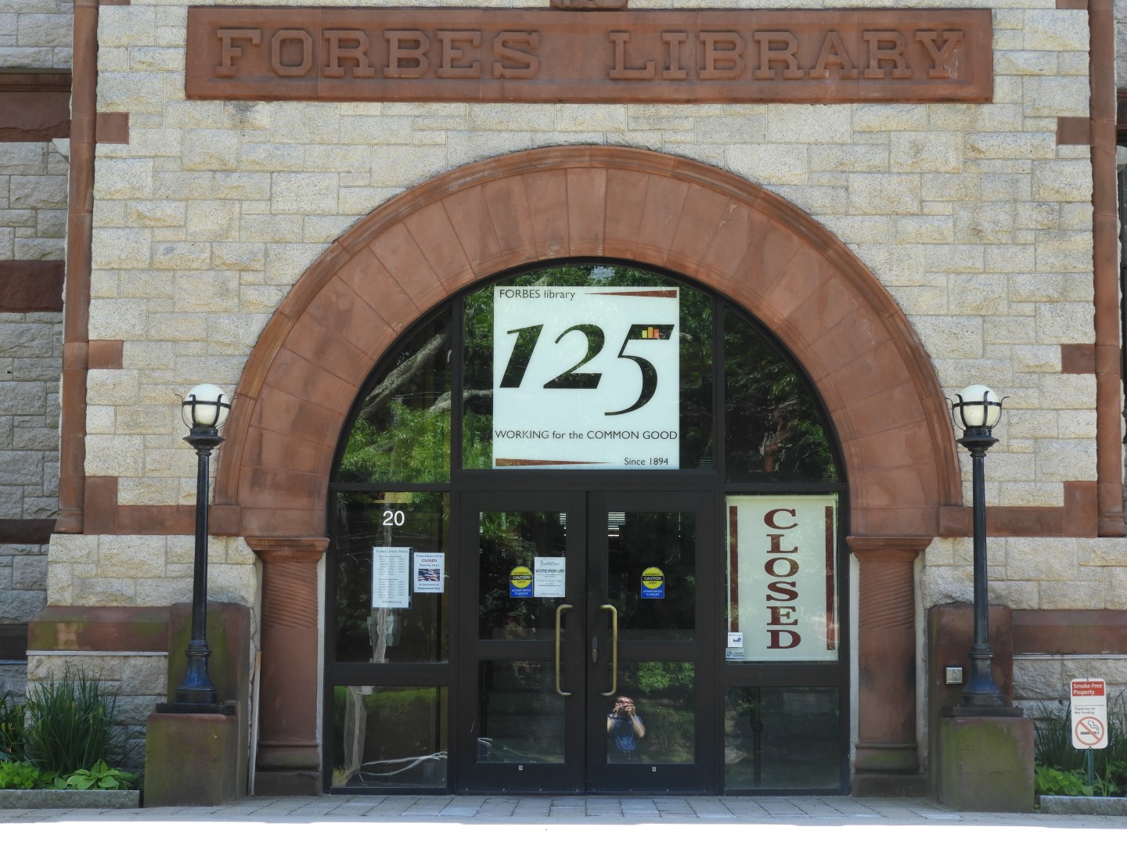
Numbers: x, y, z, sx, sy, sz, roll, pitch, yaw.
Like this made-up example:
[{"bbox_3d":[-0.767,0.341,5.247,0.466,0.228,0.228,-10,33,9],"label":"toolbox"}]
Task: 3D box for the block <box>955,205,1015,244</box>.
[{"bbox_3d":[2.924,-1.367,18.162,0.410,0.281,0.200,0,-6,1],"label":"block"}]

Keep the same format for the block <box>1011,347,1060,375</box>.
[{"bbox_3d":[3.285,-0.426,18.200,0.345,0.198,0.200,0,-7,0],"label":"block"}]

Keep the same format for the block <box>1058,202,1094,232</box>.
[{"bbox_3d":[3.601,-1.425,18.405,0.241,0.214,0.250,0,-7,1],"label":"block"}]

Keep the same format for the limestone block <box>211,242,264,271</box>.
[{"bbox_3d":[-2.265,-1.145,18.195,0.362,0.211,0.200,0,-6,1],"label":"limestone block"}]

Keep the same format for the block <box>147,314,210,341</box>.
[{"bbox_3d":[-2.687,-0.650,18.216,0.421,0.188,0.200,0,-6,1],"label":"block"}]

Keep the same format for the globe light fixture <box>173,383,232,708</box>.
[{"bbox_3d":[-2.366,0.800,17.092,0.412,2.111,0.412,0,-6,1],"label":"globe light fixture"}]

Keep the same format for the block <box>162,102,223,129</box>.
[{"bbox_3d":[-2.594,-2.142,18.312,0.426,0.195,0.200,0,-6,1],"label":"block"}]

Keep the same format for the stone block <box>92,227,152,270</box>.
[{"bbox_3d":[-3.088,-1.205,18.325,0.416,0.300,0.200,0,-7,0],"label":"stone block"}]

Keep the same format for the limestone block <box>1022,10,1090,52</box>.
[{"bbox_3d":[3.443,-2.734,18.292,0.461,0.303,0.200,0,-6,1],"label":"limestone block"}]

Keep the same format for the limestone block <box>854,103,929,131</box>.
[{"bbox_3d":[2.279,-2.119,18.242,0.521,0.200,0.160,0,-6,1],"label":"limestone block"}]

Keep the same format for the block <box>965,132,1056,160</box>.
[{"bbox_3d":[3.155,-1.936,18.472,0.638,0.196,0.250,0,-7,1],"label":"block"}]

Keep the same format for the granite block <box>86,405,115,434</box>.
[{"bbox_3d":[-3.200,-0.009,18.081,0.201,0.202,0.200,0,-6,1],"label":"granite block"}]

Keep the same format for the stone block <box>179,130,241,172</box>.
[{"bbox_3d":[-2.498,-1.913,18.545,0.418,0.299,0.250,0,-7,1],"label":"stone block"}]

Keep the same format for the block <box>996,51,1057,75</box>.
[{"bbox_3d":[3.275,-2.529,18.540,0.435,0.185,0.250,0,-7,1],"label":"block"}]

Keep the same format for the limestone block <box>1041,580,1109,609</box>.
[{"bbox_3d":[3.470,1.184,17.767,0.448,0.193,0.200,0,-6,1],"label":"limestone block"}]

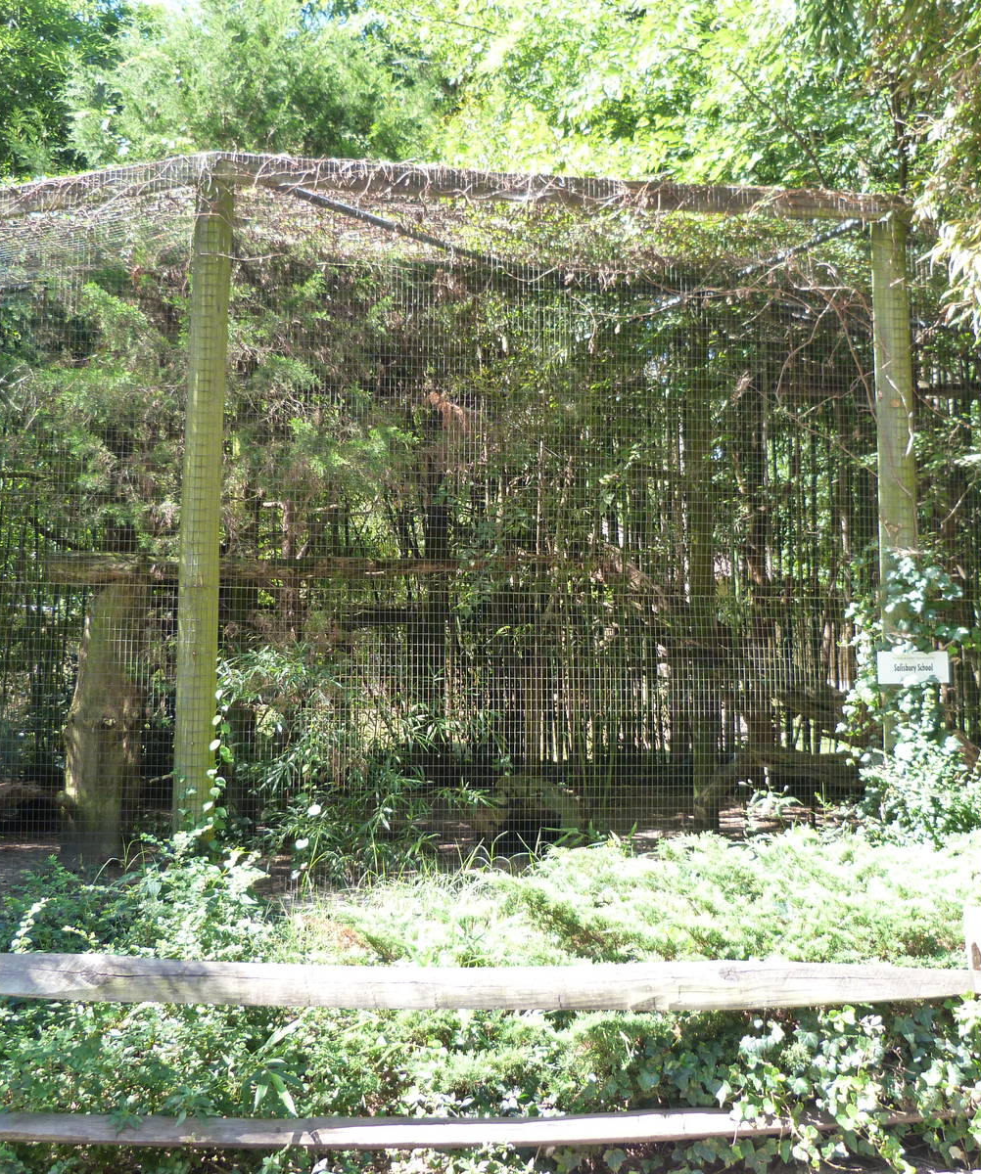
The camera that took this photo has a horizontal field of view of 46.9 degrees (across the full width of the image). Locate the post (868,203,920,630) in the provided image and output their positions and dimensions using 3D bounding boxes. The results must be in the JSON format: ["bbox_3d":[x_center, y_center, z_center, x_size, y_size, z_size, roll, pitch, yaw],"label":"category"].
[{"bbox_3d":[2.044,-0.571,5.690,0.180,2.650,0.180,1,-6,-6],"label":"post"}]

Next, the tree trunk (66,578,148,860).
[{"bbox_3d":[-2.100,0.741,6.200,0.410,1.520,0.400,1,-6,-6],"label":"tree trunk"}]

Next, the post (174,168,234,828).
[{"bbox_3d":[-1.347,-0.350,5.305,0.180,3.280,0.180,1,-6,-6],"label":"post"}]

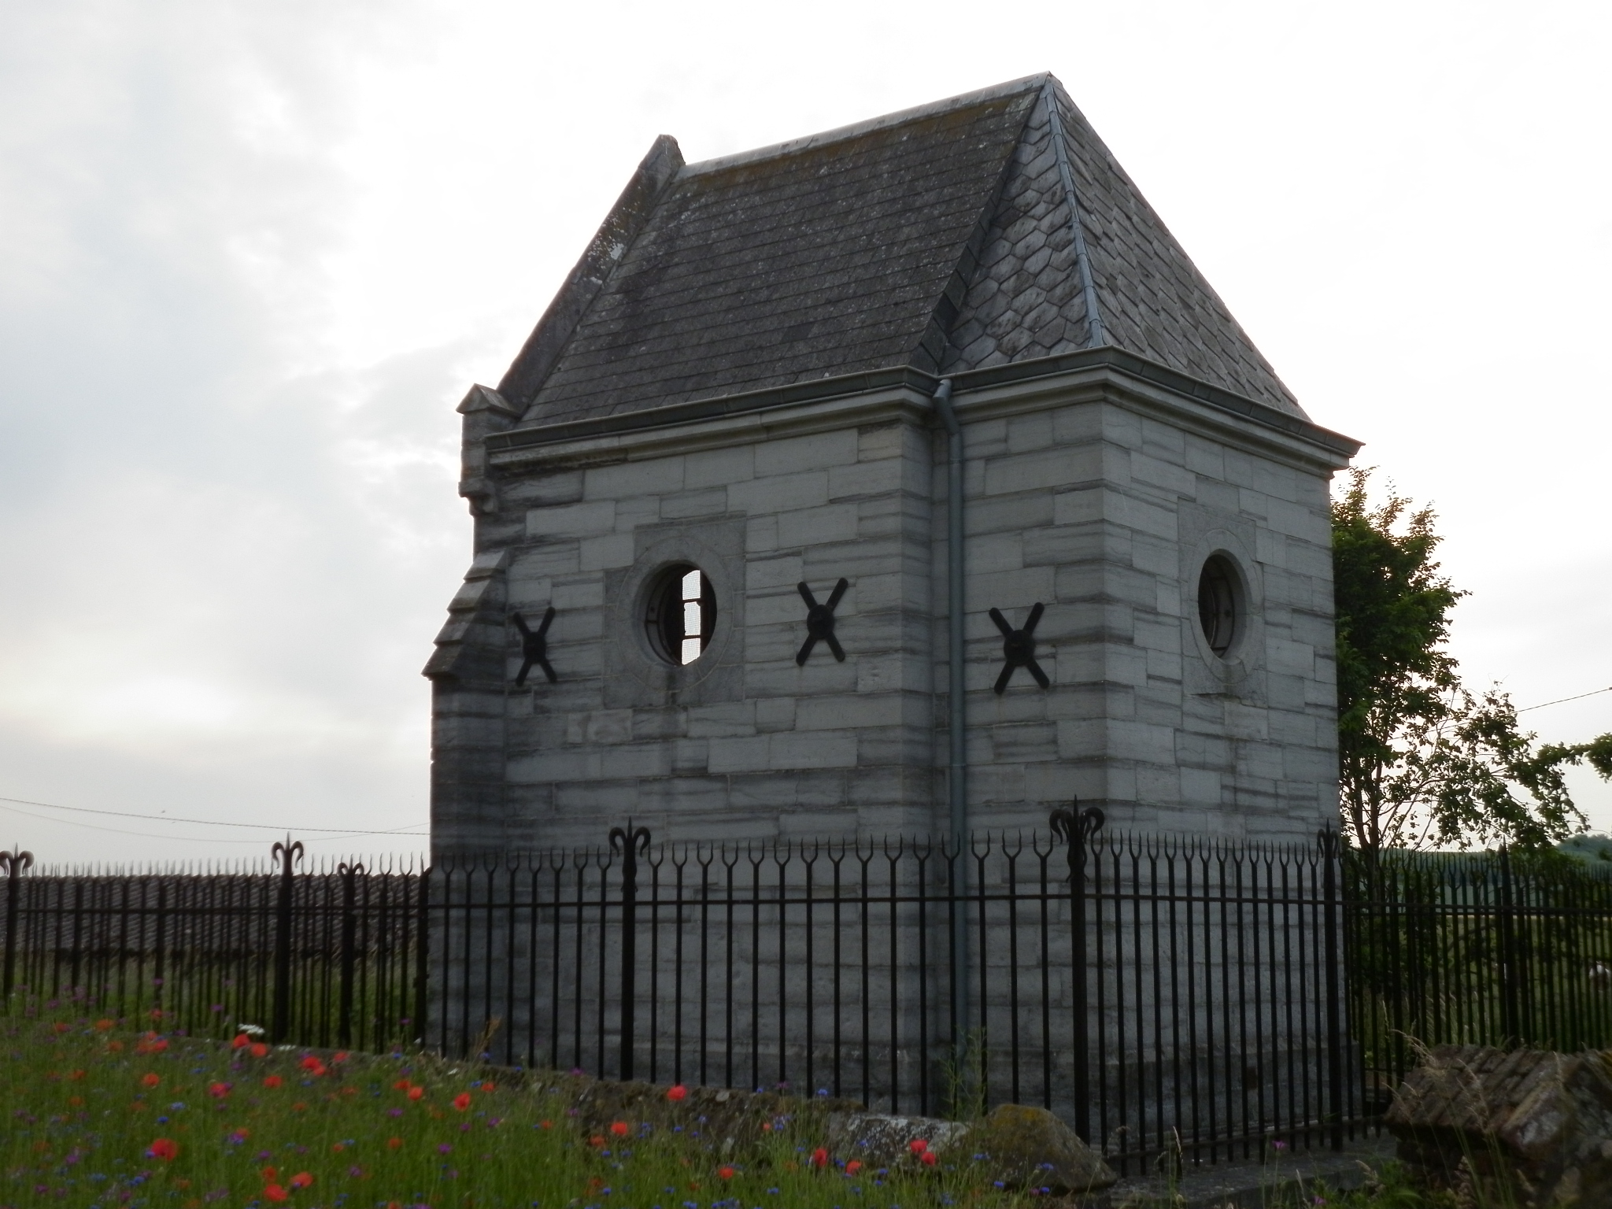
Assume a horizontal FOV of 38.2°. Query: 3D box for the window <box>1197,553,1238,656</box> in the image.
[{"bbox_3d":[2.394,0.018,13.713,0.140,0.640,0.640,-6,-10,37],"label":"window"}]

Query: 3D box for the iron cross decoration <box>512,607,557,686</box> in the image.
[{"bbox_3d":[-1.722,0.267,14.691,0.379,0.460,0.070,-6,-10,37],"label":"iron cross decoration"}]

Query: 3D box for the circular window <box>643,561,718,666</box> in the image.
[{"bbox_3d":[-0.739,0.064,14.100,0.640,0.640,0.140,-6,-10,37],"label":"circular window"}]

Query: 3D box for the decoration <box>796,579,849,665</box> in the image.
[{"bbox_3d":[0.083,0.095,13.306,0.369,0.464,0.070,-6,-10,37],"label":"decoration"}]

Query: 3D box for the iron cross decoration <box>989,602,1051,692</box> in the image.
[{"bbox_3d":[1.166,0.242,12.823,0.379,0.467,0.070,-6,-10,37],"label":"iron cross decoration"}]

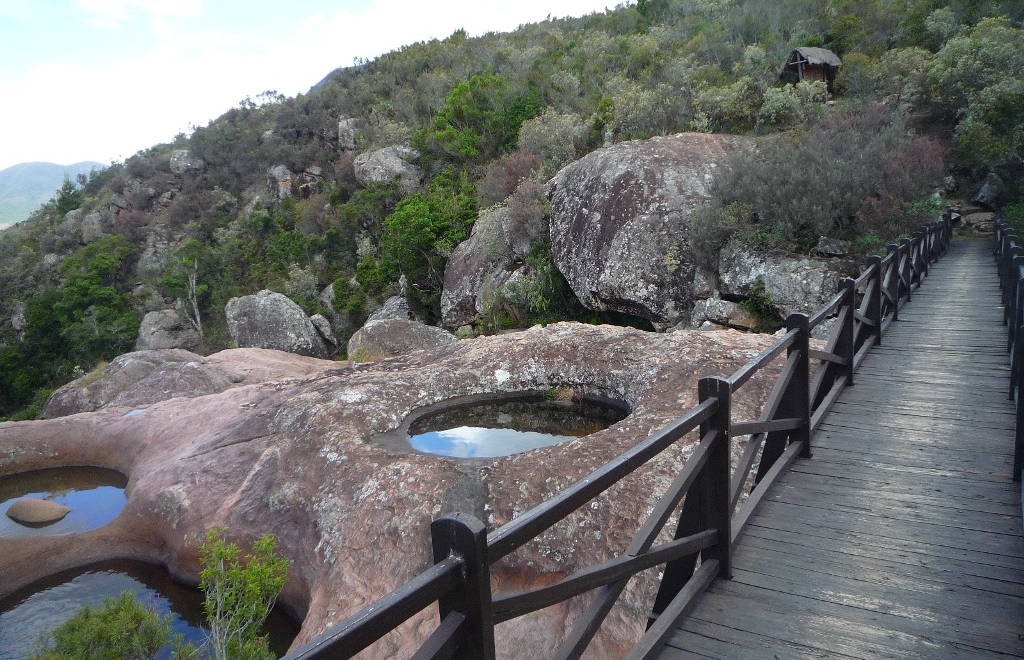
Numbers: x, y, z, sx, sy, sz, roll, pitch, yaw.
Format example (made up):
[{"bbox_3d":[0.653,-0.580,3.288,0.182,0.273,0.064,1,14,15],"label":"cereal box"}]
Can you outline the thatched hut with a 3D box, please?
[{"bbox_3d":[16.942,-14.489,42.000,2.800,2.800,2.300,-6,7,-30],"label":"thatched hut"}]

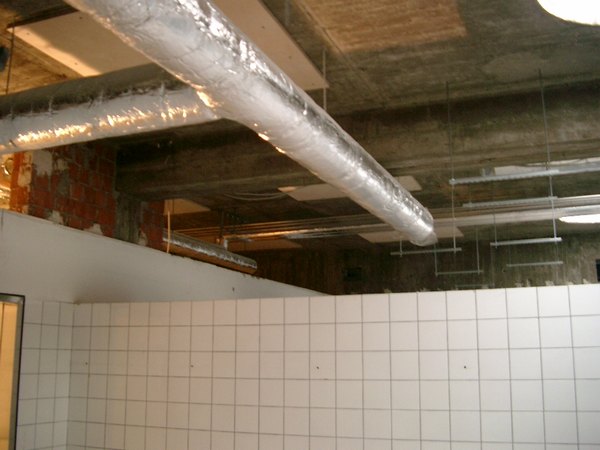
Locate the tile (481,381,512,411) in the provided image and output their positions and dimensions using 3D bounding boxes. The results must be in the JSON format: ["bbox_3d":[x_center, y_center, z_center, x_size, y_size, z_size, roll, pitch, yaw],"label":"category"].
[{"bbox_3d":[0.951,0.829,3.120,0.150,0.150,0.008,-5,-13,21],"label":"tile"}]

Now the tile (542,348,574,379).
[{"bbox_3d":[1.243,0.670,3.095,0.150,0.150,0.010,-5,-13,21],"label":"tile"}]

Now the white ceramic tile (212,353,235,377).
[{"bbox_3d":[-0.442,0.810,3.721,0.150,0.150,0.010,-5,-13,21],"label":"white ceramic tile"}]

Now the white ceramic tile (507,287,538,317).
[{"bbox_3d":[1.112,0.389,3.209,0.150,0.150,0.010,-5,-13,21],"label":"white ceramic tile"}]

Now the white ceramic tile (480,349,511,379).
[{"bbox_3d":[0.953,0.684,3.144,0.150,0.150,0.009,-5,-13,21],"label":"white ceramic tile"}]

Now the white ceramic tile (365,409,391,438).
[{"bbox_3d":[0.402,1.033,3.329,0.150,0.150,0.010,-5,-13,21],"label":"white ceramic tile"}]

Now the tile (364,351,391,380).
[{"bbox_3d":[0.406,0.742,3.390,0.150,0.150,0.010,-5,-13,21],"label":"tile"}]

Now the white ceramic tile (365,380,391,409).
[{"bbox_3d":[0.405,0.889,3.361,0.150,0.150,0.010,-5,-13,21],"label":"white ceramic tile"}]

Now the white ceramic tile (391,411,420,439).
[{"bbox_3d":[0.548,1.032,3.300,0.150,0.150,0.009,-5,-13,21],"label":"white ceramic tile"}]

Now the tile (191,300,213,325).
[{"bbox_3d":[-0.593,0.527,3.861,0.150,0.150,0.009,-5,-13,21],"label":"tile"}]

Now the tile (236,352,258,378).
[{"bbox_3d":[-0.297,0.794,3.636,0.150,0.150,0.008,-5,-13,21],"label":"tile"}]

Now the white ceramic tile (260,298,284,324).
[{"bbox_3d":[-0.159,0.497,3.698,0.150,0.150,0.010,-5,-13,21],"label":"white ceramic tile"}]

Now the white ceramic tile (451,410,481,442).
[{"bbox_3d":[0.818,0.993,3.167,0.150,0.150,0.010,-5,-13,21],"label":"white ceramic tile"}]

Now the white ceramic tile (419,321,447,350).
[{"bbox_3d":[0.689,0.575,3.334,0.150,0.150,0.009,-5,-13,21],"label":"white ceramic tile"}]

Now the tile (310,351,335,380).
[{"bbox_3d":[0.124,0.766,3.501,0.150,0.150,0.010,-5,-13,21],"label":"tile"}]

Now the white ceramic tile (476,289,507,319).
[{"bbox_3d":[0.958,0.394,3.207,0.150,0.150,0.009,-5,-13,21],"label":"white ceramic tile"}]

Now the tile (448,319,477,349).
[{"bbox_3d":[0.831,0.560,3.280,0.150,0.150,0.009,-5,-13,21],"label":"tile"}]

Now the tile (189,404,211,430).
[{"bbox_3d":[-0.578,1.113,3.721,0.150,0.150,0.010,-5,-13,21],"label":"tile"}]

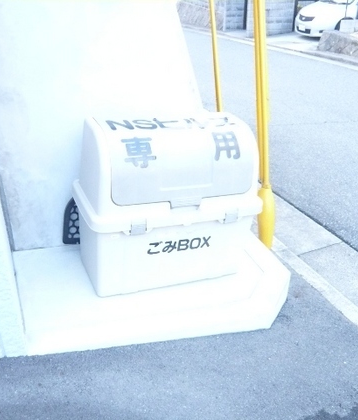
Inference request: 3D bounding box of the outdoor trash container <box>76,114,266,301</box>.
[{"bbox_3d":[-0.083,-0.053,2.373,0.875,0.795,0.577,-7,26,-23],"label":"outdoor trash container"}]

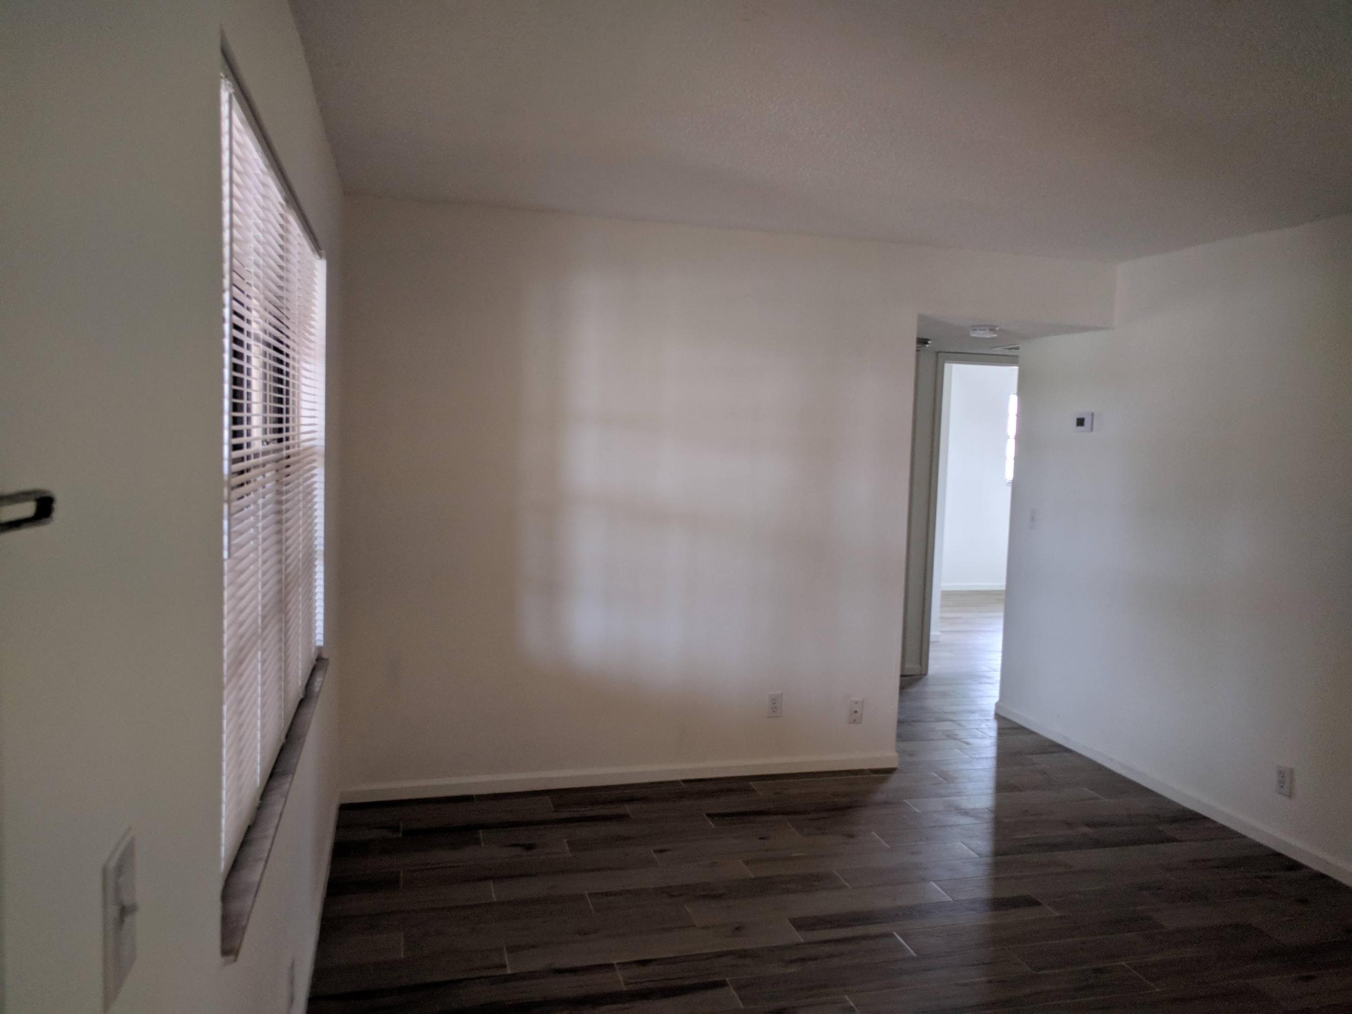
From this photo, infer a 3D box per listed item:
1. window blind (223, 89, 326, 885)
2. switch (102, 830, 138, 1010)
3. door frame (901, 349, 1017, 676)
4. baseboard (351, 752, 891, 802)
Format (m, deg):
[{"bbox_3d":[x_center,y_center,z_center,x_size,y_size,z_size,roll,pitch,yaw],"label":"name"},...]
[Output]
[{"bbox_3d":[-0.913,-0.075,2.304,0.040,1.280,1.870,1,5,-15],"label":"window blind"},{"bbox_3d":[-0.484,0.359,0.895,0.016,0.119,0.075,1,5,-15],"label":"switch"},{"bbox_3d":[2.036,0.055,6.813,0.870,2.120,0.130,1,5,-15],"label":"door frame"},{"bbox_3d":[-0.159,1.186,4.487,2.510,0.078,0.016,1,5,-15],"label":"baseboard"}]

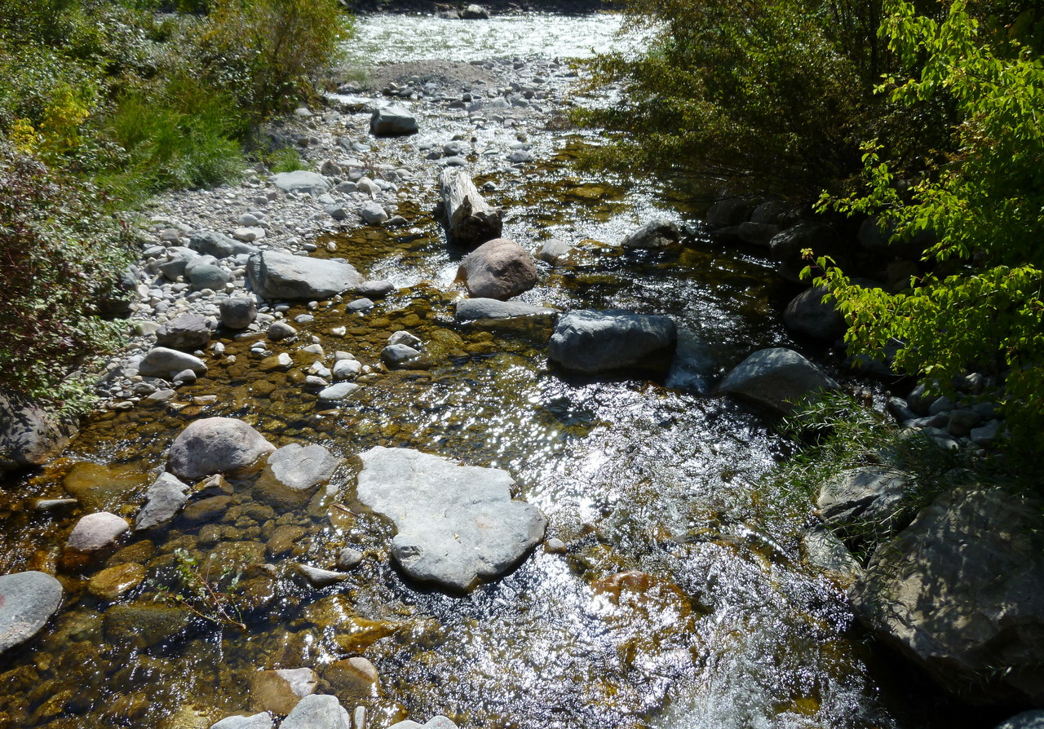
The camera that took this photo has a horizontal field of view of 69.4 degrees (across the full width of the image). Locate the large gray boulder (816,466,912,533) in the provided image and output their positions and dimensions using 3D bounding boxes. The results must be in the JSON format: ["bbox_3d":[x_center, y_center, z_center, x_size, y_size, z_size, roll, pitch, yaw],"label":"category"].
[{"bbox_3d":[2.100,0.827,4.638,0.580,0.350,0.440,-5,29,-9],"label":"large gray boulder"}]

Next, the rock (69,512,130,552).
[{"bbox_3d":[-2.745,1.084,4.884,0.347,0.160,0.236,-20,34,-31],"label":"rock"}]

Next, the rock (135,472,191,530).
[{"bbox_3d":[-2.340,0.877,4.914,0.290,0.220,0.480,13,31,22],"label":"rock"}]

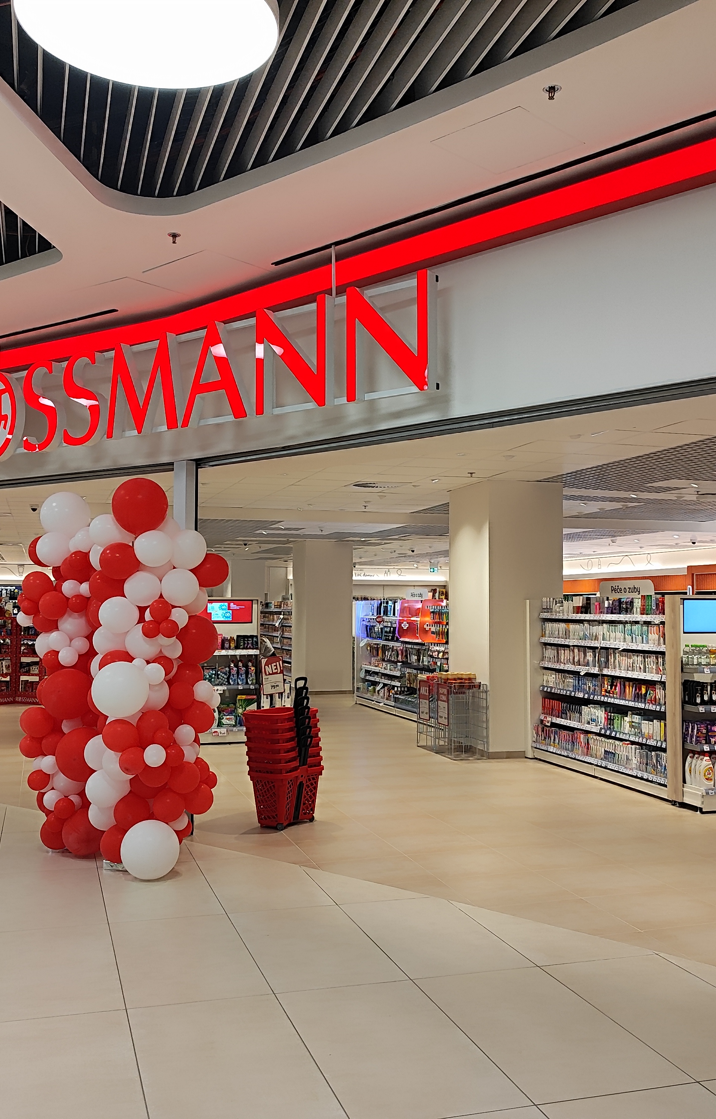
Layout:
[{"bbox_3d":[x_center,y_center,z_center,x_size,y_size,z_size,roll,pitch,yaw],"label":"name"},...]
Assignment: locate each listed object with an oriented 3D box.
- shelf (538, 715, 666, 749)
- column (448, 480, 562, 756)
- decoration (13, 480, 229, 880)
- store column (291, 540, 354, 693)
[{"bbox_3d":[2.542,1.668,10.106,0.380,0.055,2.640,1,-3,-16],"label":"shelf"},{"bbox_3d":[1.738,0.691,12.212,0.930,3.090,1.140,1,-3,-17],"label":"column"},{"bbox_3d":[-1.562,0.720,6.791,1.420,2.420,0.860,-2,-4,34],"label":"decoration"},{"bbox_3d":[-0.720,1.170,21.147,0.950,3.090,1.160,1,-3,-17],"label":"store column"}]

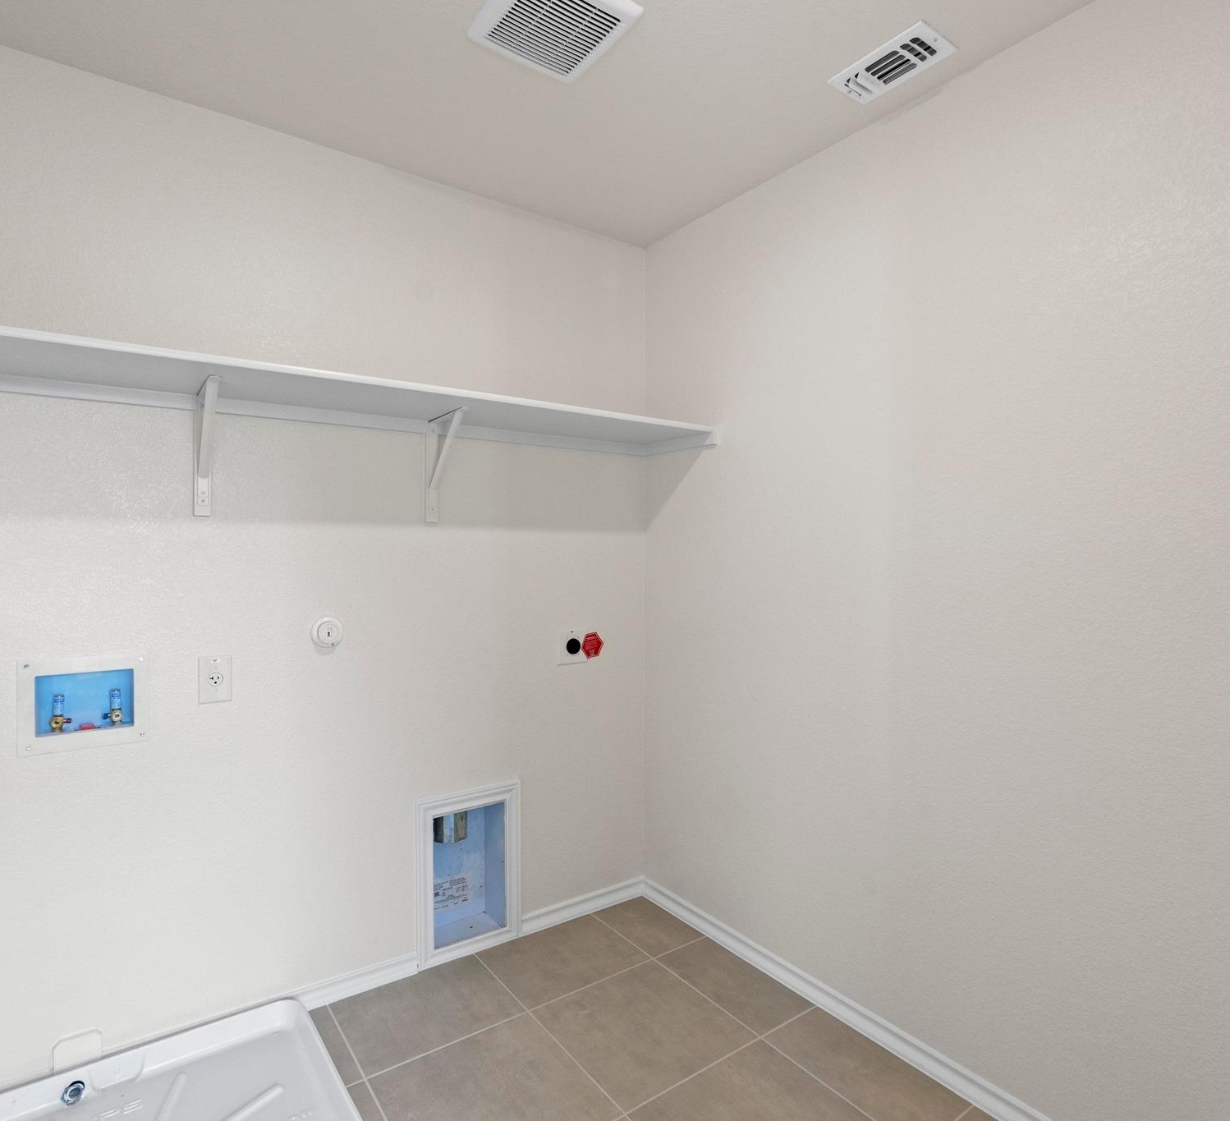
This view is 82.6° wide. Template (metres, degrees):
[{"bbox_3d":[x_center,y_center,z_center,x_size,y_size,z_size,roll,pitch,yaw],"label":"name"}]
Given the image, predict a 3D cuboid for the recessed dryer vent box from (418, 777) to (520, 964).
[{"bbox_3d":[-0.491,0.999,2.286,0.351,0.522,0.100,0,0,-35],"label":"recessed dryer vent box"}]

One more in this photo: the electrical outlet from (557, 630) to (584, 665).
[{"bbox_3d":[-0.154,0.306,2.480,0.117,0.119,0.012,0,0,-35],"label":"electrical outlet"}]

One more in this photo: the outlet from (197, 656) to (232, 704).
[{"bbox_3d":[-1.051,0.313,1.844,0.076,0.118,0.010,0,0,-35],"label":"outlet"}]

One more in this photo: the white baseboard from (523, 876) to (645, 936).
[{"bbox_3d":[-0.109,1.233,2.513,0.520,0.071,0.014,0,0,-35],"label":"white baseboard"}]

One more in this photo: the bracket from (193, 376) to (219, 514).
[{"bbox_3d":[-1.001,-0.269,1.722,0.038,0.311,0.265,0,0,-35],"label":"bracket"}]

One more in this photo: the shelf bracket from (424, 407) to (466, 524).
[{"bbox_3d":[-0.502,-0.270,2.076,0.038,0.311,0.265,0,0,-35],"label":"shelf bracket"}]

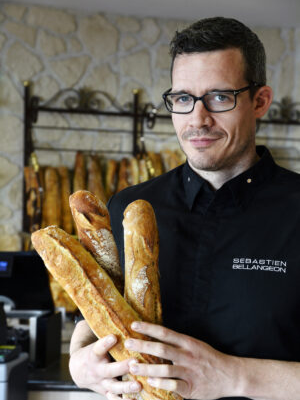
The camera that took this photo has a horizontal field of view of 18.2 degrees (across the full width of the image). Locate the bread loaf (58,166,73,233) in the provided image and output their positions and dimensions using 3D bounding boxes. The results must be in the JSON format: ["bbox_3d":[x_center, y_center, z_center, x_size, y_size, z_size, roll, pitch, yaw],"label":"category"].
[{"bbox_3d":[-0.365,0.004,4.076,0.056,0.309,0.056,-3,-2,0],"label":"bread loaf"}]

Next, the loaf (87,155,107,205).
[{"bbox_3d":[-0.231,-0.018,4.147,0.062,0.362,0.062,-7,-2,-28],"label":"loaf"}]

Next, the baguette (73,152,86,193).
[{"bbox_3d":[-0.305,-0.027,4.107,0.058,0.373,0.058,1,-2,-28],"label":"baguette"}]

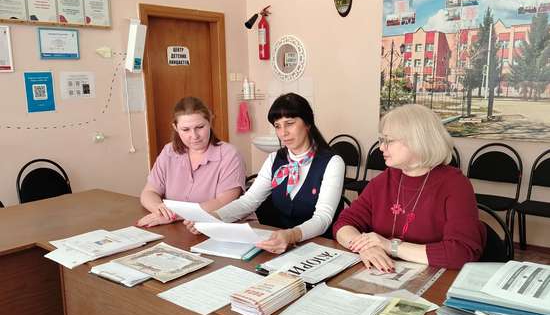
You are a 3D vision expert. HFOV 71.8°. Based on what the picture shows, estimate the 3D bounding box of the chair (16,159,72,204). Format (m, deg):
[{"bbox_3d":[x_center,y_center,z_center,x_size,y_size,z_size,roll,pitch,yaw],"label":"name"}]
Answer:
[{"bbox_3d":[-1.621,0.451,2.844,0.500,0.830,0.440,8,13,44],"label":"chair"}]

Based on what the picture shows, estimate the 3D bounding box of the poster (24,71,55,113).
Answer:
[{"bbox_3d":[-1.861,-0.516,3.018,0.006,0.302,0.200,8,13,44],"label":"poster"}]

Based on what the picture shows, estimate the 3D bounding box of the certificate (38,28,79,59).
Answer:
[{"bbox_3d":[-1.733,-0.915,3.079,0.020,0.232,0.295,8,13,44],"label":"certificate"}]

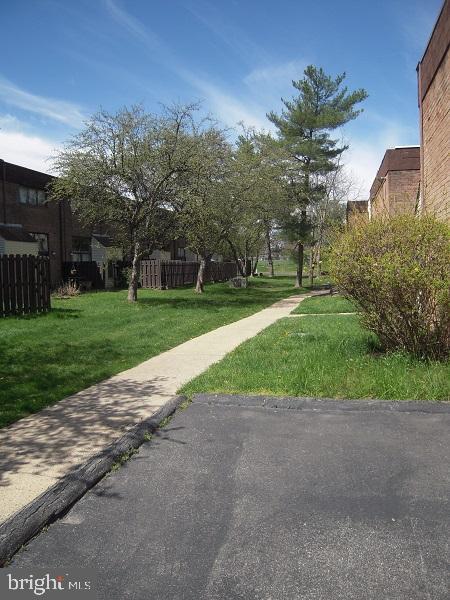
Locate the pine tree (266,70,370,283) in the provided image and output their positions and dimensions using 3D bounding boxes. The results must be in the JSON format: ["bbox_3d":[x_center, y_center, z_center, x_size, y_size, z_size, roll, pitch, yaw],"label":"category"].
[{"bbox_3d":[5.995,-8.024,31.798,6.300,14.350,6.200,-1,4,0],"label":"pine tree"}]

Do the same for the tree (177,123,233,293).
[{"bbox_3d":[-1.144,-4.995,27.079,4.000,9.170,4.000,-1,4,0],"label":"tree"}]

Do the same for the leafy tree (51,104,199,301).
[{"bbox_3d":[-4.350,-4.150,21.006,6.400,8.410,6.200,-1,4,0],"label":"leafy tree"}]

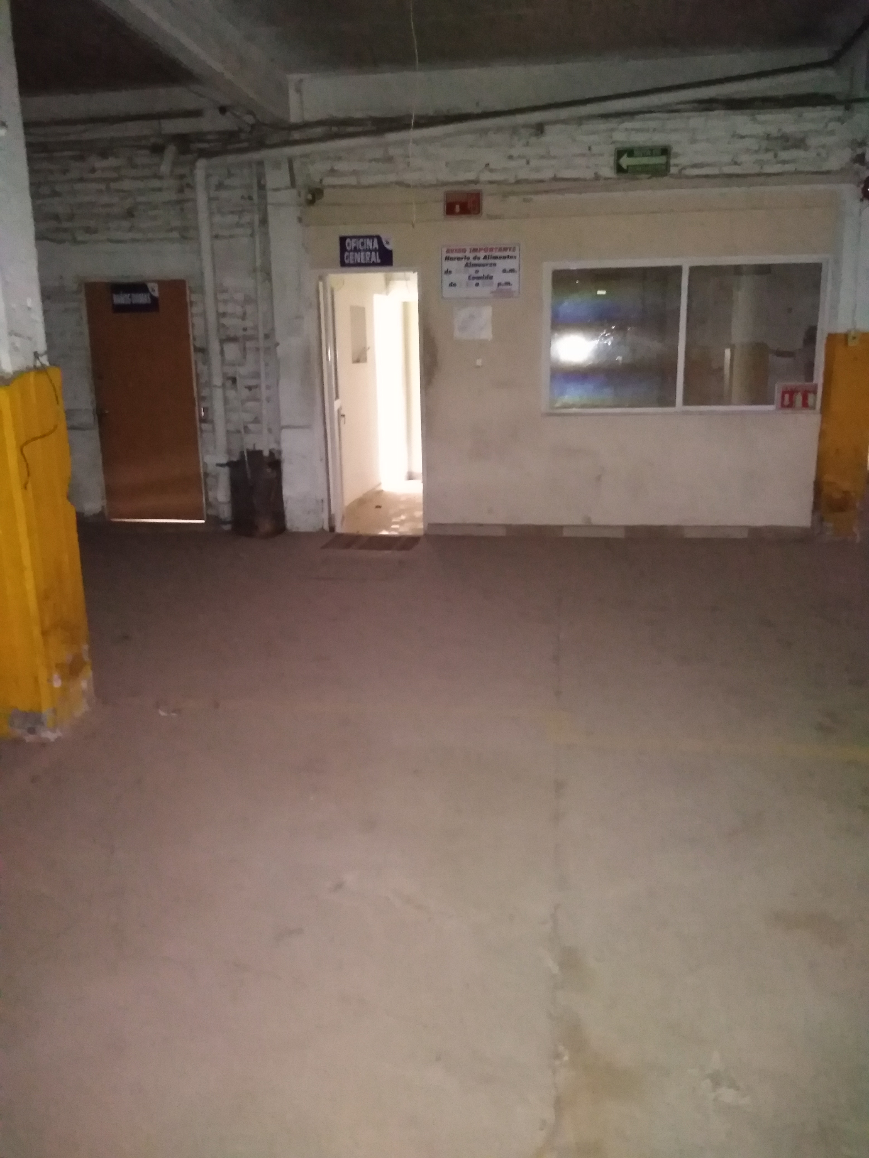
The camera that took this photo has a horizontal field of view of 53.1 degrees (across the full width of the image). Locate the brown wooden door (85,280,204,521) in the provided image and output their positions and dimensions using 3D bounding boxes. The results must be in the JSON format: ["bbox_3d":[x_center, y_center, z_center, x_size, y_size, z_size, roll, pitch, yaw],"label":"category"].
[{"bbox_3d":[-2.609,-1.588,7.901,0.938,2.117,0.050,1,12,6],"label":"brown wooden door"}]

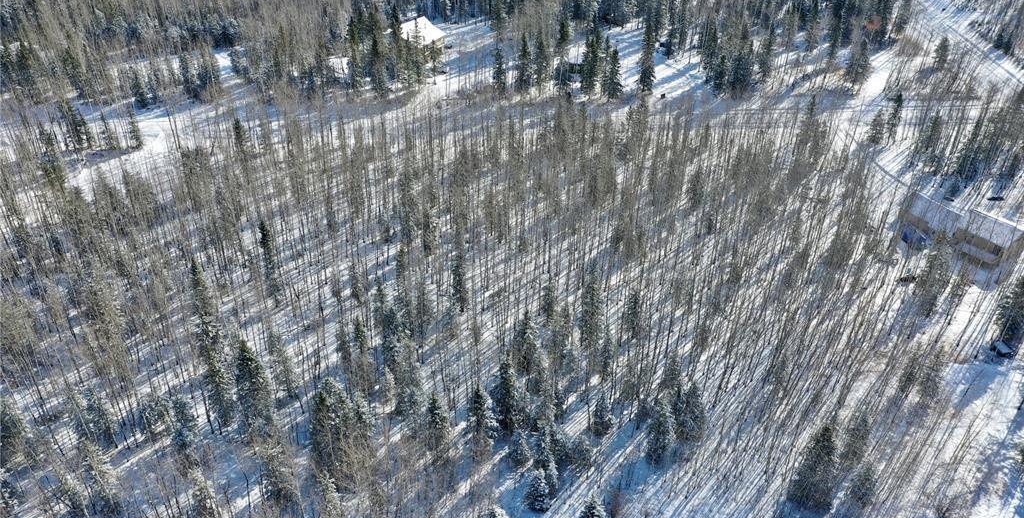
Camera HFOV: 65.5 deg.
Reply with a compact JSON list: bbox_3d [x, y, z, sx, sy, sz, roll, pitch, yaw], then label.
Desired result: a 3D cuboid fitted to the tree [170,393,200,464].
[{"bbox_3d":[-33.856,17.216,81.456,2.600,9.690,2.600,2,34,0],"label":"tree"}]

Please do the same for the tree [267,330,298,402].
[{"bbox_3d":[-29.760,13.360,101.740,3.990,10.630,3.990,-10,35,-17],"label":"tree"}]

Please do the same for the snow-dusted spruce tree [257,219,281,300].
[{"bbox_3d":[-36.580,0.330,117.750,3.270,14.550,3.270,-9,35,-17],"label":"snow-dusted spruce tree"}]

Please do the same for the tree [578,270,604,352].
[{"bbox_3d":[11.430,7.270,110.670,3.660,13.600,3.660,6,33,6],"label":"tree"}]

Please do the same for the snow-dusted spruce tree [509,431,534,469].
[{"bbox_3d":[1.200,22.310,94.770,3.130,5.170,3.130,3,33,1],"label":"snow-dusted spruce tree"}]

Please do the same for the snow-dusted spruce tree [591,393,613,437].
[{"bbox_3d":[11.340,19.080,98.970,2.770,6.590,2.770,7,33,8],"label":"snow-dusted spruce tree"}]

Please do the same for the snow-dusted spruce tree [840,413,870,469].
[{"bbox_3d":[36.683,18.954,83.935,2.600,7.680,2.600,2,34,0],"label":"snow-dusted spruce tree"}]

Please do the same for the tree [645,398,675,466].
[{"bbox_3d":[15.905,17.909,83.292,3.150,9.050,3.150,2,34,0],"label":"tree"}]

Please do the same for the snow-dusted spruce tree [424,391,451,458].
[{"bbox_3d":[-8.903,19.146,93.621,3.090,9.720,3.090,2,33,0],"label":"snow-dusted spruce tree"}]

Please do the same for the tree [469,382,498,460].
[{"bbox_3d":[-3.236,18.606,93.429,3.600,11.130,3.600,2,33,0],"label":"tree"}]

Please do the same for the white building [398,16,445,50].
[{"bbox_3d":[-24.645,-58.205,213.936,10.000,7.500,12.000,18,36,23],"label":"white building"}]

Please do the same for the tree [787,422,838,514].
[{"bbox_3d":[30.858,20.285,78.966,4.680,10.810,4.680,2,34,0],"label":"tree"}]

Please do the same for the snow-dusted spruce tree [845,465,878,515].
[{"bbox_3d":[39.809,25.241,89.236,3.330,6.450,3.330,2,33,0],"label":"snow-dusted spruce tree"}]

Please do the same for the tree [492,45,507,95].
[{"bbox_3d":[-2.920,-45.320,191.900,3.420,11.980,3.420,1,33,-1],"label":"tree"}]

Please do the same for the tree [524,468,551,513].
[{"bbox_3d":[2.631,22.642,79.061,2.620,5.350,2.620,2,34,0],"label":"tree"}]

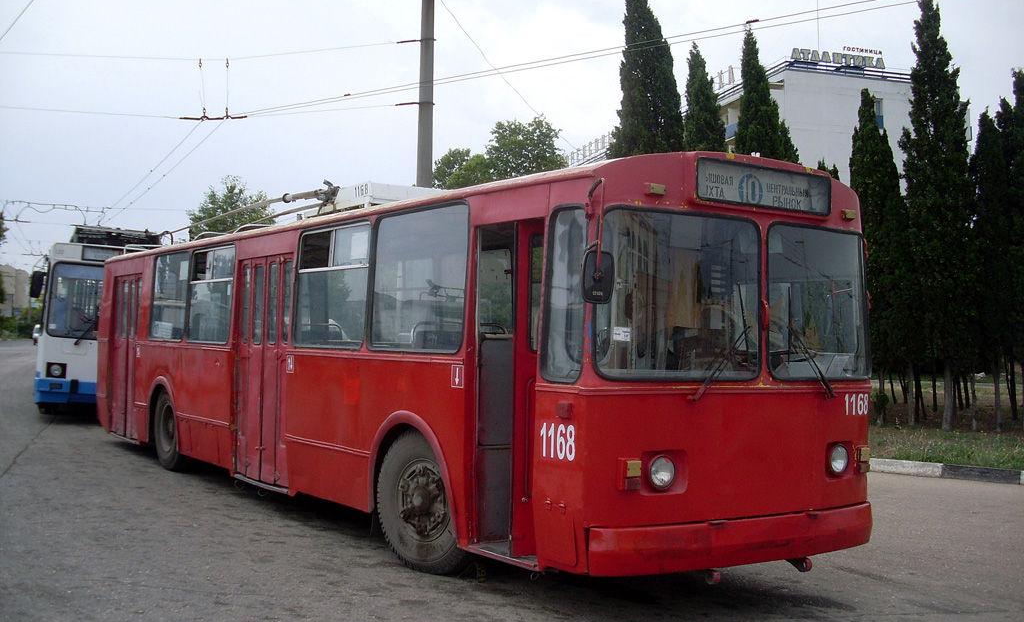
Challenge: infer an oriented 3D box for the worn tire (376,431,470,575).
[{"bbox_3d":[-0.522,1.307,7.836,1.020,1.020,0.290,0,-2,45],"label":"worn tire"}]

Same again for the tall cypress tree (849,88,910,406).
[{"bbox_3d":[6.375,-0.954,19.500,1.100,5.846,1.100,1,-1,18],"label":"tall cypress tree"}]

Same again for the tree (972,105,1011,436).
[{"bbox_3d":[8.045,-0.689,18.900,0.850,5.397,0.850,0,-1,23],"label":"tree"}]

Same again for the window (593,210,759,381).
[{"bbox_3d":[0.980,-0.080,6.608,1.165,0.988,0.060,1,-1,-25],"label":"window"}]

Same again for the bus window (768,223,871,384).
[{"bbox_3d":[1.989,-0.048,7.273,1.186,0.980,0.060,2,-1,-42],"label":"bus window"}]

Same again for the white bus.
[{"bbox_3d":[-8.750,0.291,24.401,2.500,3.400,11.700,3,-1,-21],"label":"white bus"}]

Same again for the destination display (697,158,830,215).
[{"bbox_3d":[1.539,-0.753,6.935,1.146,0.270,0.100,2,-1,-33],"label":"destination display"}]

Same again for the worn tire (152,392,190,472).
[{"bbox_3d":[-3.843,1.344,13.012,0.300,1.020,1.020,2,-1,-33],"label":"worn tire"}]

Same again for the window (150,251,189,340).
[{"bbox_3d":[-3.966,-0.157,13.048,0.050,1.005,1.330,4,-3,-33],"label":"window"}]

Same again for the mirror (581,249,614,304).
[{"bbox_3d":[0.467,-0.184,6.080,0.180,0.290,0.070,3,-1,-2],"label":"mirror"}]

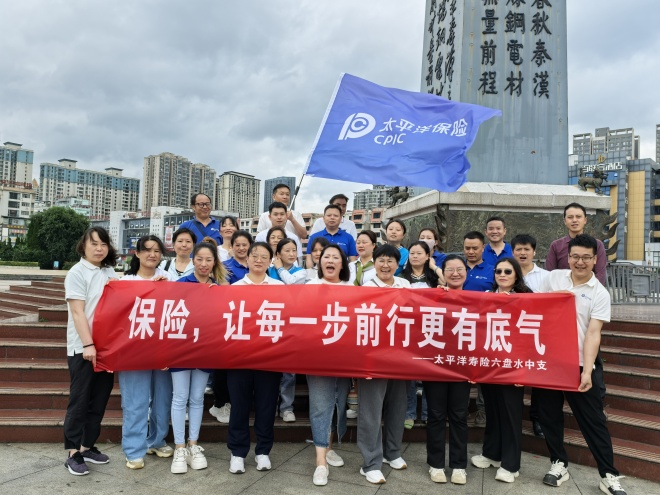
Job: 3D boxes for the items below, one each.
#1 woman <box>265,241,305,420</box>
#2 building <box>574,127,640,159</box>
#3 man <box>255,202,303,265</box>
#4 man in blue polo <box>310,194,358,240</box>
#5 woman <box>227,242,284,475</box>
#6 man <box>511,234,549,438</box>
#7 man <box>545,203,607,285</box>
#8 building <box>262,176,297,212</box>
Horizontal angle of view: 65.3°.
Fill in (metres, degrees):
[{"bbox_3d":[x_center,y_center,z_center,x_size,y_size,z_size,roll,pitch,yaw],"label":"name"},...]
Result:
[{"bbox_3d":[-0.374,0.700,4.462,0.450,1.560,0.360,3,-2,-19],"label":"woman"},{"bbox_3d":[192.309,-31.846,355.179,37.000,100.000,25.000,1,-2,38],"label":"building"},{"bbox_3d":[-0.533,0.388,5.180,0.490,1.690,0.310,2,-2,0],"label":"man"},{"bbox_3d":[0.064,0.283,5.376,0.500,1.680,0.320,2,-2,-3],"label":"man in blue polo"},{"bbox_3d":[-0.516,0.757,3.640,0.480,1.610,0.380,2,-2,-5],"label":"woman"},{"bbox_3d":[1.644,0.717,4.220,0.500,1.650,0.360,2,-2,16],"label":"man"},{"bbox_3d":[2.133,0.485,4.500,0.520,1.750,0.340,2,-2,13],"label":"man"},{"bbox_3d":[-64.993,-37.799,691.205,36.000,111.000,32.000,3,-2,-21],"label":"building"}]

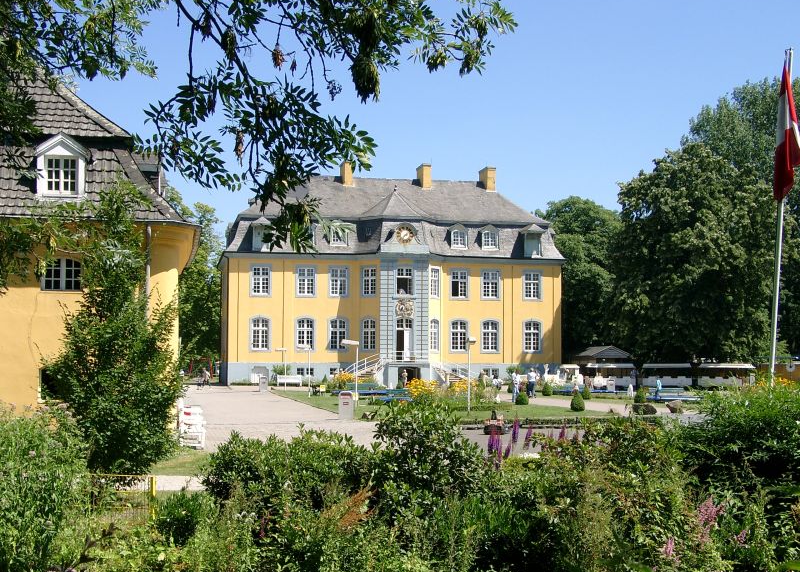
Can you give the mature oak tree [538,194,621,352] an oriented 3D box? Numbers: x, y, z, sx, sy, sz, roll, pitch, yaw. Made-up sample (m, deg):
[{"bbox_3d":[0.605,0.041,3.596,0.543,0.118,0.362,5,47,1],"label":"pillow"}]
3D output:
[{"bbox_3d":[20.185,0.619,126.699,11.000,20.360,11.000,0,-4,0],"label":"mature oak tree"}]

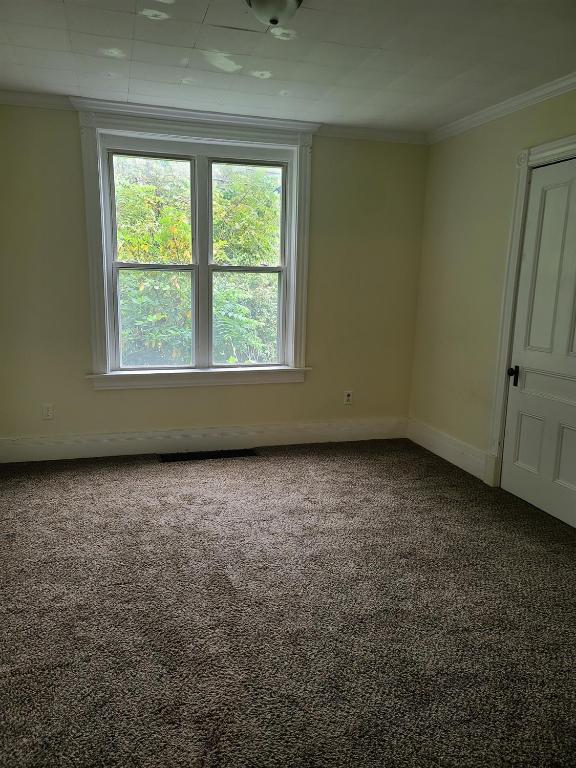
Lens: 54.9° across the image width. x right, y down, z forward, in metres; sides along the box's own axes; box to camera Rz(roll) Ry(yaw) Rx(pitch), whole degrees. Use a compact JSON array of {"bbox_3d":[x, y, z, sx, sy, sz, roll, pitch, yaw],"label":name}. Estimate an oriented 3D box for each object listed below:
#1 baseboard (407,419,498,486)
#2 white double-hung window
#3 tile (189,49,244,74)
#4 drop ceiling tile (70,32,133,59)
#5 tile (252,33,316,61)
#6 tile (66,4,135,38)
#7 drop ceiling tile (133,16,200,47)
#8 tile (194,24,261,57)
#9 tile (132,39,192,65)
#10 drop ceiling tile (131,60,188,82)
[{"bbox_3d":[1.299,0.511,4.473,0.030,0.210,1.220,-2,12,-17],"label":"baseboard"},{"bbox_3d":[-0.658,-0.998,4.278,1.760,2.020,0.140,-2,12,-17],"label":"white double-hung window"},{"bbox_3d":[-0.384,-1.785,3.055,0.305,0.020,0.305,-2,12,-17],"label":"tile"},{"bbox_3d":[-0.966,-1.762,2.876,0.305,0.020,0.305,-2,12,-17],"label":"drop ceiling tile"},{"bbox_3d":[-0.003,-1.737,2.859,0.305,0.020,0.305,-2,12,-17],"label":"tile"},{"bbox_3d":[-0.876,-1.703,2.591,0.305,0.020,0.305,-2,12,-17],"label":"tile"},{"bbox_3d":[-0.585,-1.714,2.680,0.305,0.020,0.305,-2,12,-17],"label":"drop ceiling tile"},{"bbox_3d":[-0.294,-1.726,2.770,0.305,0.020,0.305,-2,12,-17],"label":"tile"},{"bbox_3d":[-0.675,-1.774,2.966,0.305,0.020,0.305,-2,12,-17],"label":"tile"},{"bbox_3d":[-0.765,-1.833,3.251,0.305,0.020,0.305,-2,12,-17],"label":"drop ceiling tile"}]

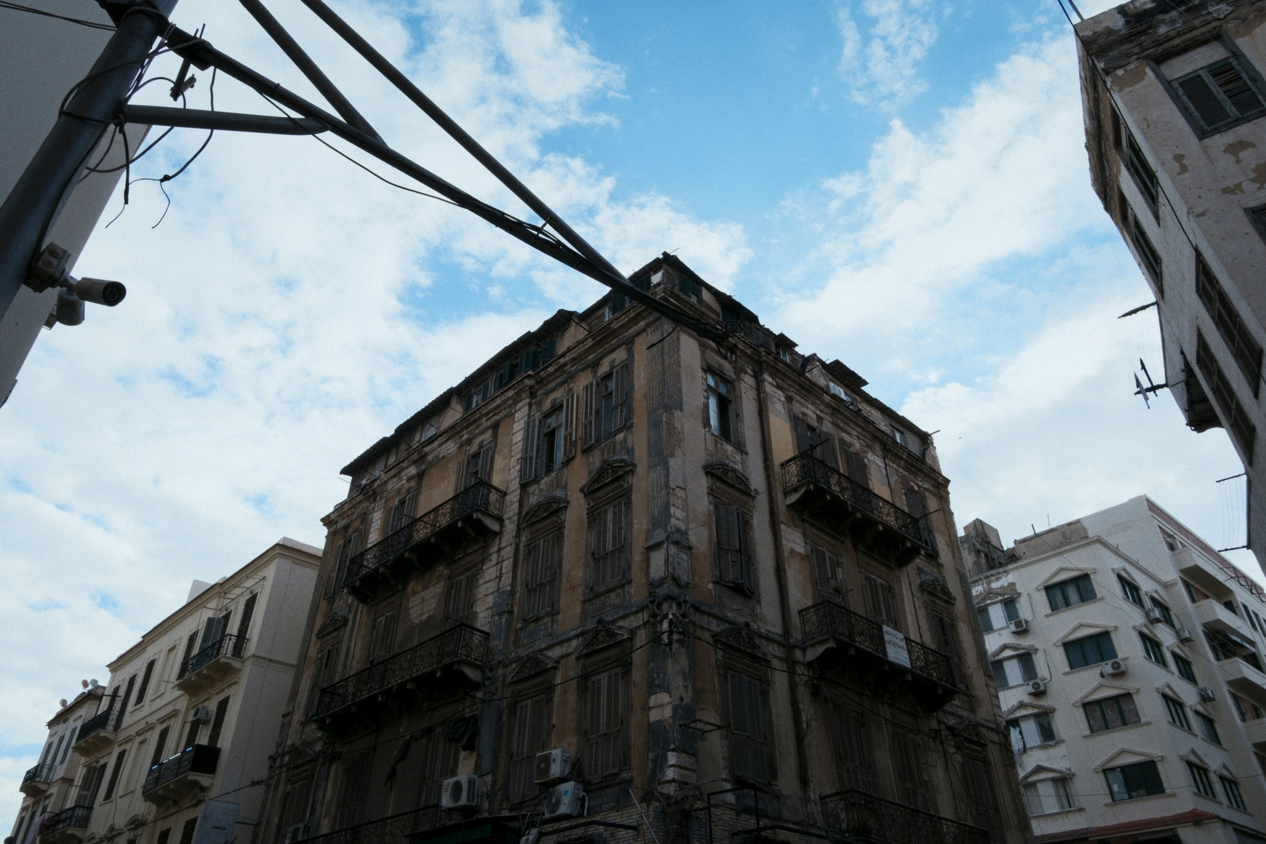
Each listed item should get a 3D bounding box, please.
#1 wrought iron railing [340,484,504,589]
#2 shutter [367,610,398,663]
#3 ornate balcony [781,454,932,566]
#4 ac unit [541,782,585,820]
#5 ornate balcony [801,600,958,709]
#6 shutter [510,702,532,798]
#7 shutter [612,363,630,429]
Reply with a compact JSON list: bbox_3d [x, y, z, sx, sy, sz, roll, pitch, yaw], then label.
[{"bbox_3d":[-7.042,4.004,28.015,7.628,0.984,0.962,-30,-46,35],"label":"wrought iron railing"},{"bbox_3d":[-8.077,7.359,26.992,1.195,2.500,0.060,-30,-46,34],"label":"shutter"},{"bbox_3d":[6.545,2.734,24.467,5.841,1.287,0.916,29,-45,-33],"label":"ornate balcony"},{"bbox_3d":[-1.411,7.727,17.158,0.250,0.590,0.780,33,-47,-30],"label":"ac unit"},{"bbox_3d":[6.912,6.597,23.339,6.000,1.367,0.900,29,-45,-33],"label":"ornate balcony"},{"bbox_3d":[-2.678,7.816,20.071,0.533,2.356,0.060,-30,-46,34],"label":"shutter"},{"bbox_3d":[-0.356,-0.685,22.580,0.503,2.120,0.050,-30,-46,34],"label":"shutter"}]

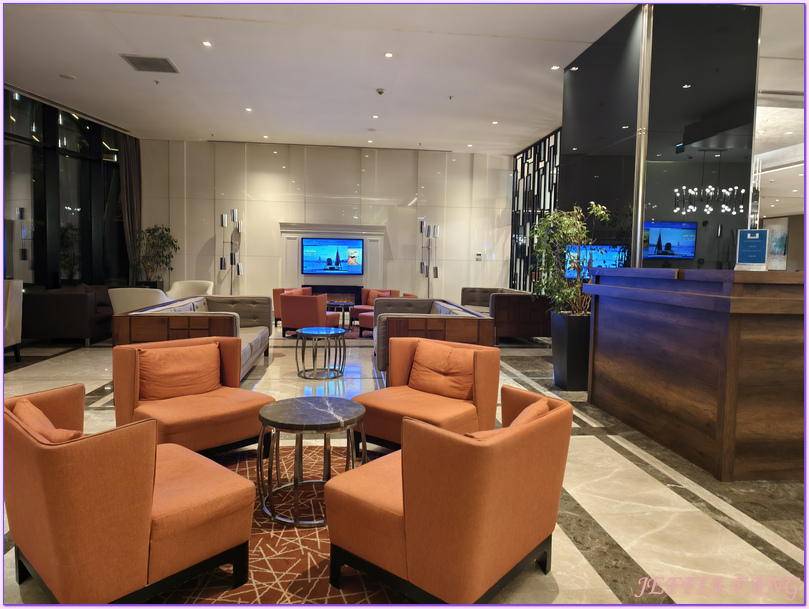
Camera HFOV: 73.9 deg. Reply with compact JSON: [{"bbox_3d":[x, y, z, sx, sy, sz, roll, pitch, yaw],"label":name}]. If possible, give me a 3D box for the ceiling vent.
[{"bbox_3d":[-3.171,-3.017,6.734,0.565,0.040,0.546,1,4,-7],"label":"ceiling vent"}]

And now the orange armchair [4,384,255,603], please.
[{"bbox_3d":[-0.962,0.663,1.870,0.627,0.675,0.634,5,6,42],"label":"orange armchair"}]

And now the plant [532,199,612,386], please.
[{"bbox_3d":[1.635,-0.088,5.336,0.824,1.882,0.763,1,4,-7],"label":"plant"}]

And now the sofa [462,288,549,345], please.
[{"bbox_3d":[1.652,0.164,9.220,0.959,0.782,2.066,1,4,-7],"label":"sofa"}]

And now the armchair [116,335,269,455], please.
[{"bbox_3d":[-1.197,0.571,3.088,0.634,0.675,0.627,4,5,39],"label":"armchair"}]

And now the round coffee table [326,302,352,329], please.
[{"bbox_3d":[-1.131,0.214,9.529,0.498,0.460,0.498,1,4,-5],"label":"round coffee table"}]

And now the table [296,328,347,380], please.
[{"bbox_3d":[-0.901,0.527,5.838,0.541,0.476,0.541,1,4,-7],"label":"table"}]

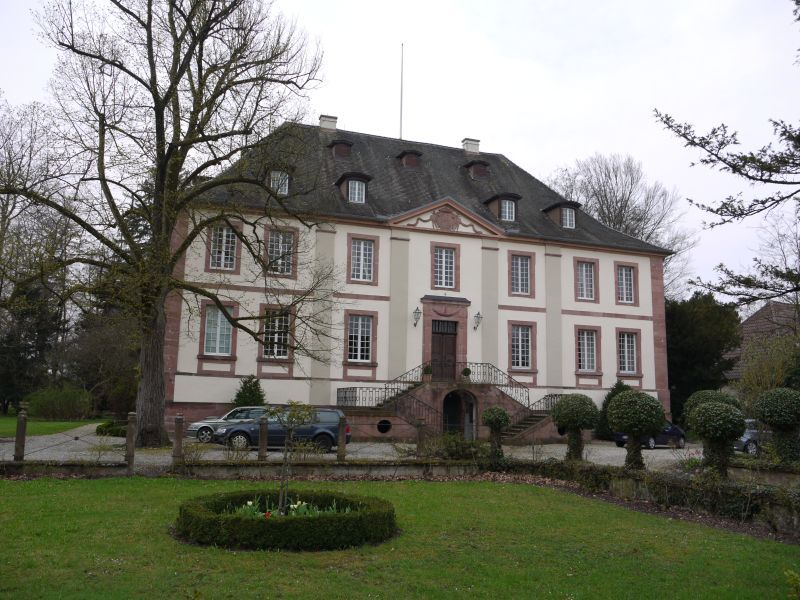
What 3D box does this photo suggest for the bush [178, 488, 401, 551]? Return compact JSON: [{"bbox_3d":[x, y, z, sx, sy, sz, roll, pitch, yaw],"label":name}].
[{"bbox_3d":[-1.464,2.801,8.423,2.731,0.324,2.571,1,-9,0],"label":"bush"}]

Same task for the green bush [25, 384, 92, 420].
[{"bbox_3d":[-23.966,7.218,45.545,4.451,2.331,3.400,1,-9,0],"label":"green bush"}]

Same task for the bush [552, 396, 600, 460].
[{"bbox_3d":[3.761,2.785,13.947,1.021,1.439,1.021,4,-10,-17],"label":"bush"}]

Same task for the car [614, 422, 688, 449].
[{"bbox_3d":[11.220,5.883,28.972,4.050,1.430,1.700,9,-12,-39],"label":"car"}]

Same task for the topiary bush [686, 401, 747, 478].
[{"bbox_3d":[5.926,2.637,12.155,1.062,1.390,1.062,4,-10,-17],"label":"topiary bush"}]

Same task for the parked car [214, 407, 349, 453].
[{"bbox_3d":[-3.930,4.355,21.971,4.650,1.480,1.750,3,-9,-8],"label":"parked car"}]

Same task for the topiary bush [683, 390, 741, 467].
[{"bbox_3d":[6.717,2.811,13.954,1.238,1.684,1.238,4,-10,-17],"label":"topiary bush"}]

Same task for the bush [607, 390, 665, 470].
[{"bbox_3d":[4.788,2.676,13.158,1.148,1.617,1.148,4,-10,-17],"label":"bush"}]

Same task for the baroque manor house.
[{"bbox_3d":[-0.233,-1.661,42.316,28.336,20.121,18.700,4,-10,-17],"label":"baroque manor house"}]

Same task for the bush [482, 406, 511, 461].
[{"bbox_3d":[2.047,2.870,13.724,0.578,1.185,0.578,1,-9,0],"label":"bush"}]

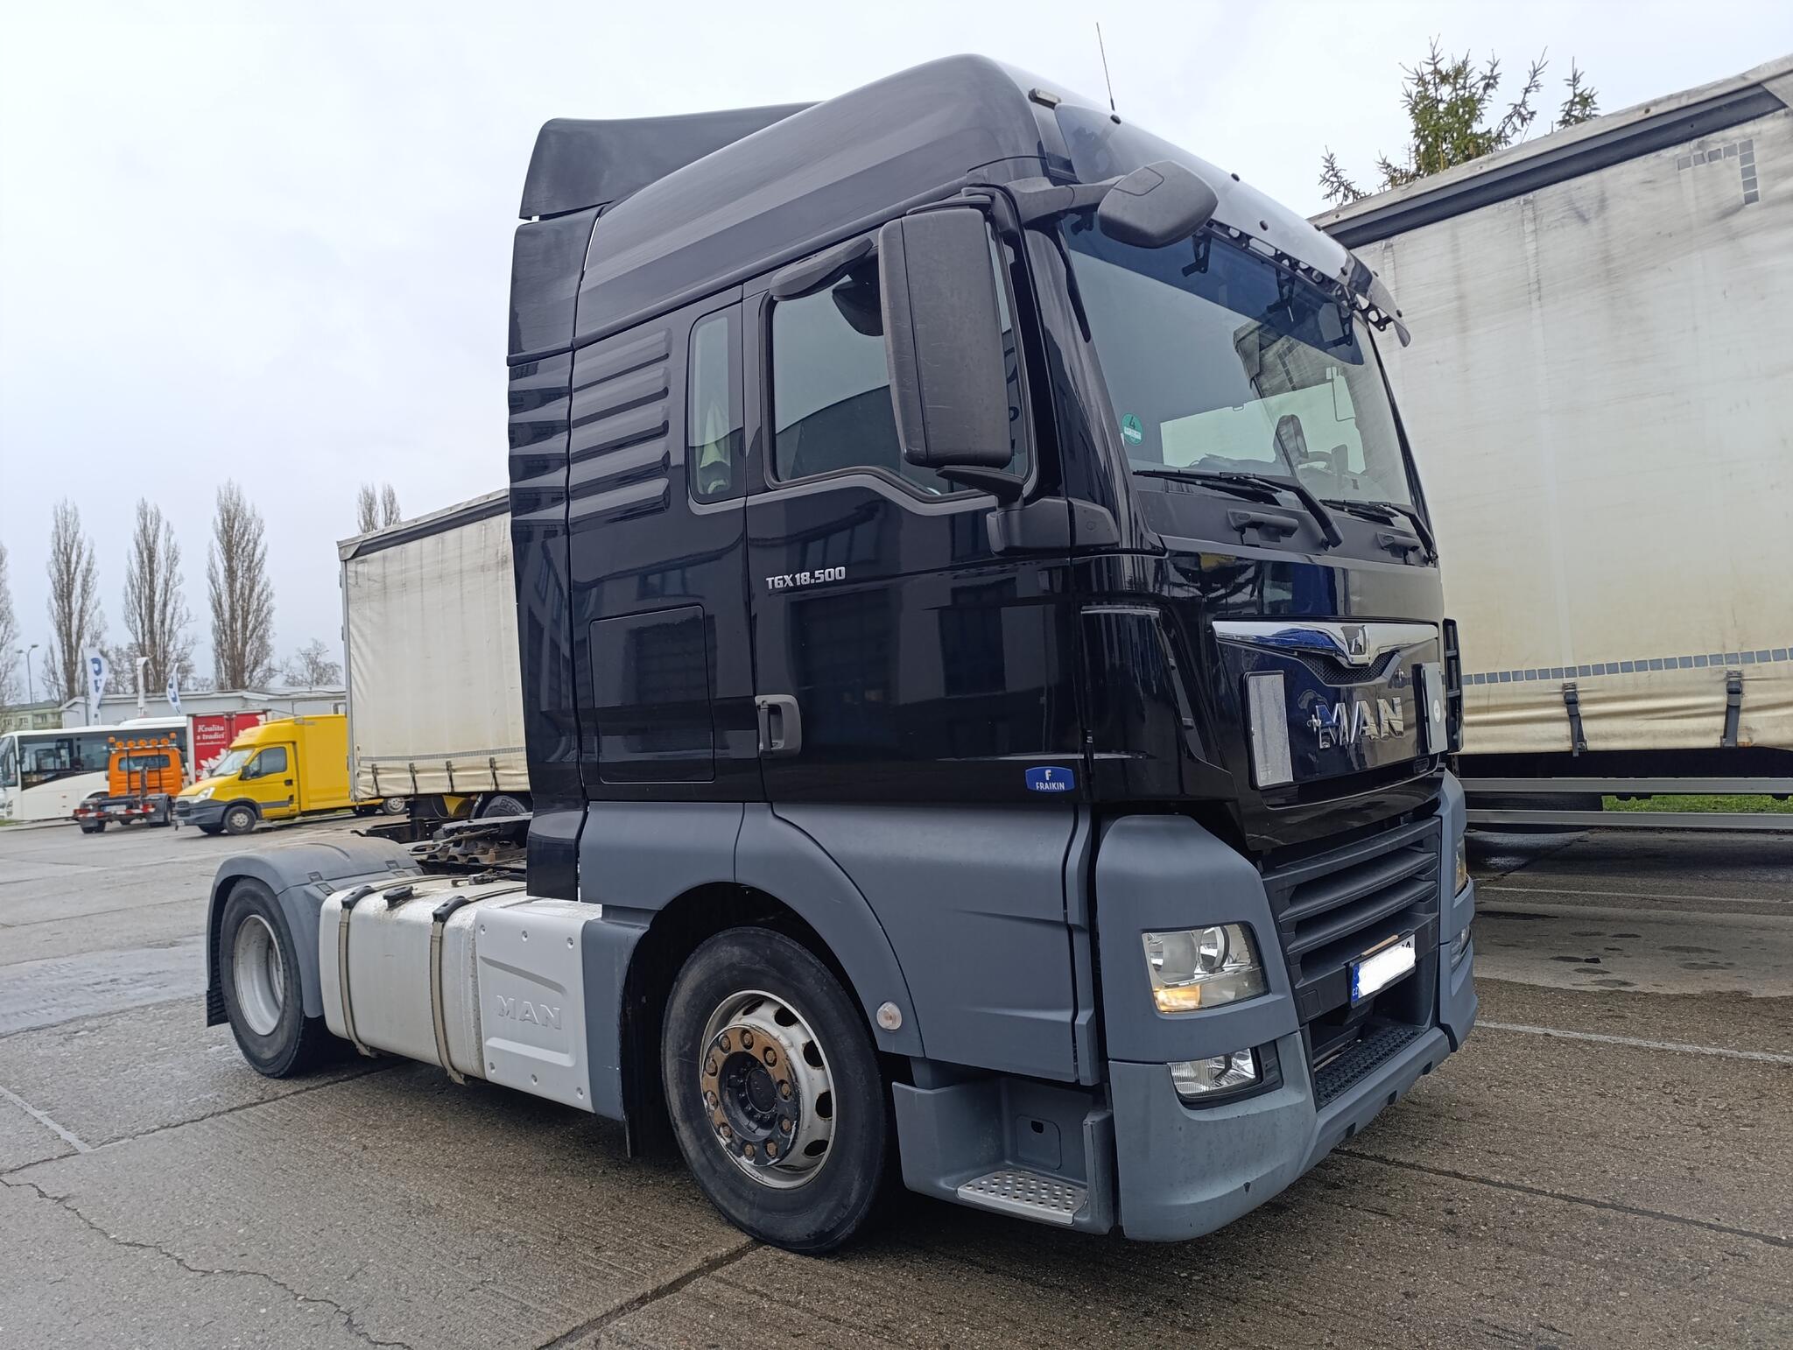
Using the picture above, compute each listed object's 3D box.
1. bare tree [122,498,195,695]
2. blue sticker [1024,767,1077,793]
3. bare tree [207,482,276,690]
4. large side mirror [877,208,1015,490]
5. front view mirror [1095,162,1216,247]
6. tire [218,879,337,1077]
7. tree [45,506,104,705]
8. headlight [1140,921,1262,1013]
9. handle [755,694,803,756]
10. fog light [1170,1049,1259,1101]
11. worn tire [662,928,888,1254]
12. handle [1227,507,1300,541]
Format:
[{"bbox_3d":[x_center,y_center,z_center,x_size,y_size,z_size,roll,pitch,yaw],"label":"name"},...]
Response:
[{"bbox_3d":[-50.226,-2.462,81.714,4.600,19.081,4.600,-2,-2,-32],"label":"bare tree"},{"bbox_3d":[0.368,0.253,2.867,0.143,0.066,0.006,-5,-2,37],"label":"blue sticker"},{"bbox_3d":[-43.337,-3.164,79.707,4.400,19.534,4.400,-3,-2,-28],"label":"bare tree"},{"bbox_3d":[0.131,-0.743,2.776,0.260,0.640,0.180,-3,-2,-37],"label":"large side mirror"},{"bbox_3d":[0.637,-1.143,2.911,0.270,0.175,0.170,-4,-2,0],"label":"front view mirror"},{"bbox_3d":[-3.085,1.477,6.063,0.995,0.985,0.310,-5,-2,41],"label":"tire"},{"bbox_3d":[-56.677,-2.327,82.705,4.000,19.644,4.000,-2,-2,-34],"label":"tree"},{"bbox_3d":[0.754,0.710,2.922,0.415,0.205,0.140,-2,-2,-39],"label":"headlight"},{"bbox_3d":[-0.343,0.147,3.469,0.190,0.185,0.055,-5,-2,41],"label":"handle"},{"bbox_3d":[0.772,0.958,2.880,0.285,0.105,0.100,-3,-2,-36],"label":"fog light"},{"bbox_3d":[-0.314,1.239,3.720,0.995,0.985,0.310,-5,-2,41],"label":"worn tire"},{"bbox_3d":[0.998,-0.401,3.222,0.070,0.080,0.420,-5,-2,41],"label":"handle"}]

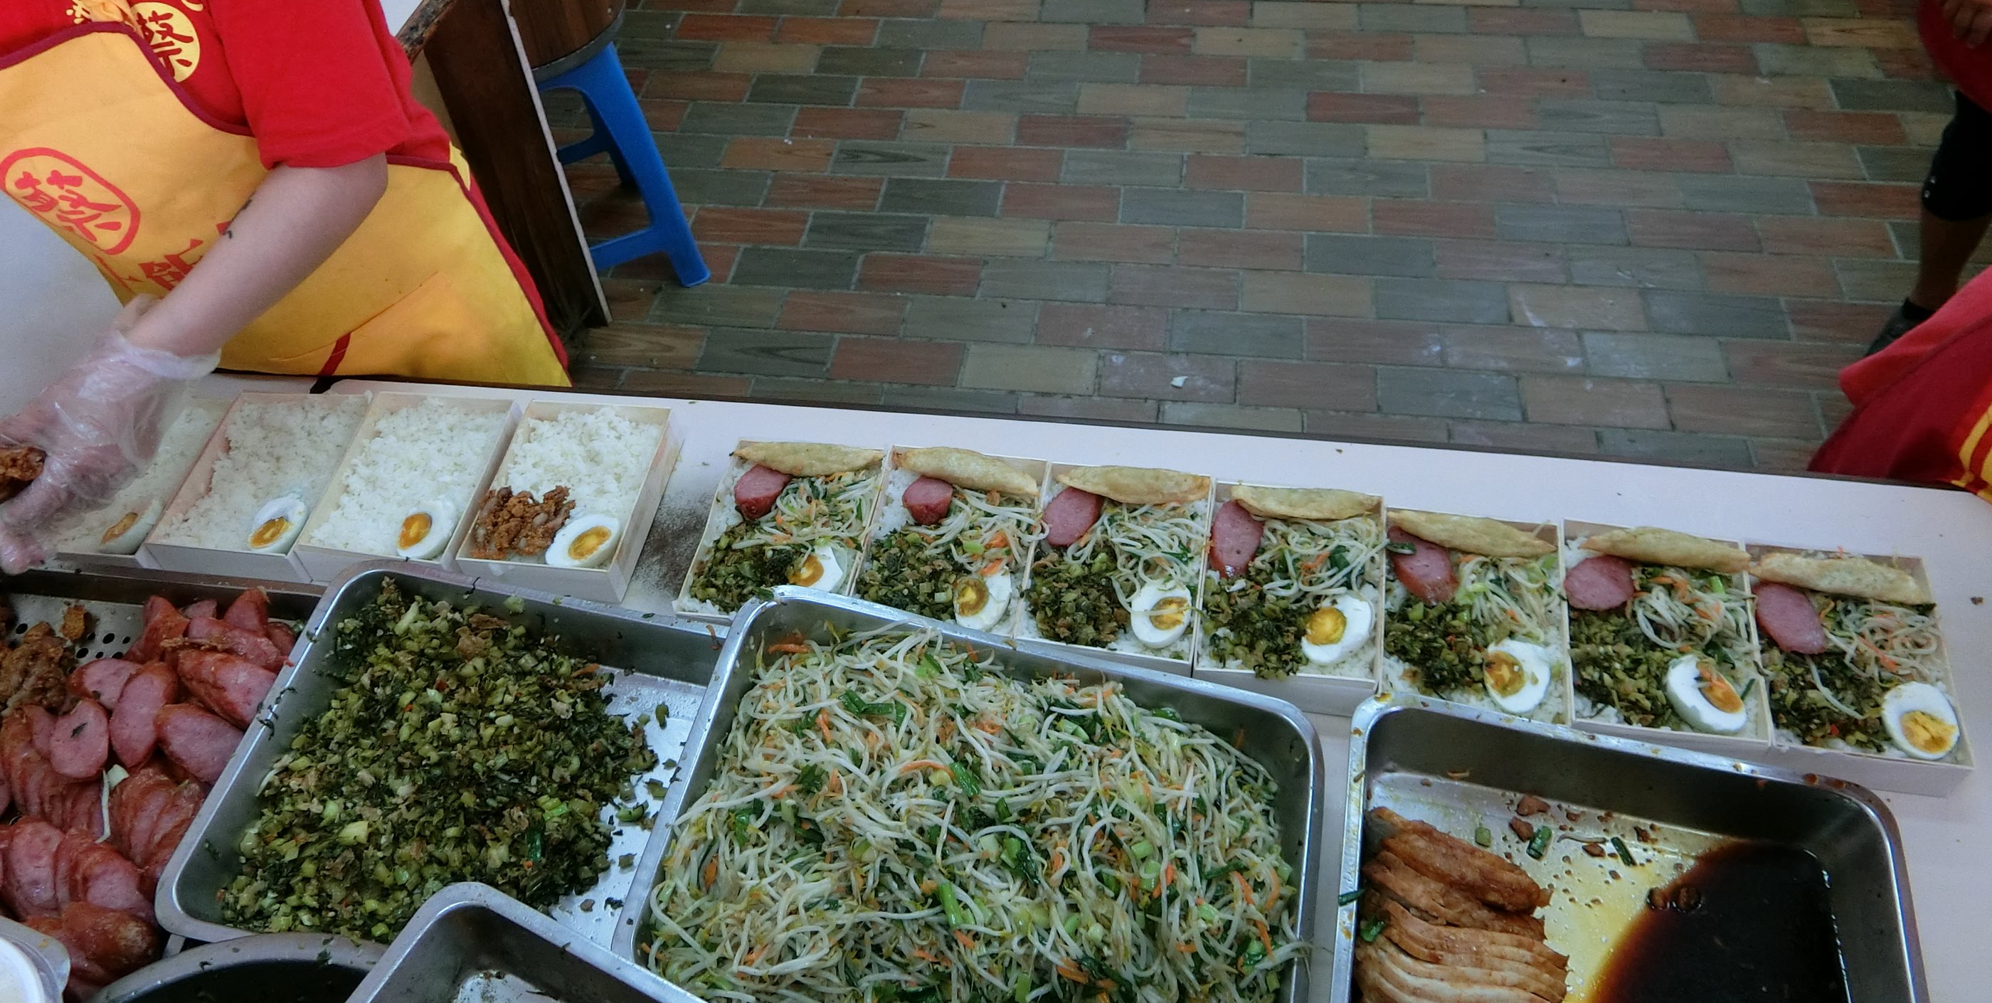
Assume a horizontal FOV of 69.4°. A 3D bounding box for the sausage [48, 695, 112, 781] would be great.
[{"bbox_3d":[-0.654,0.169,1.025,0.042,0.020,0.058,3,76,-28],"label":"sausage"}]

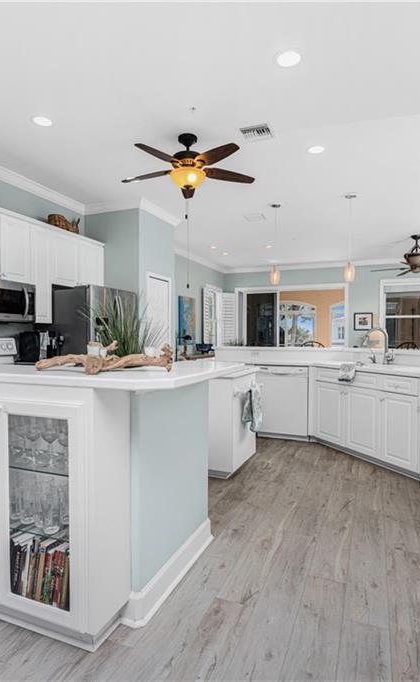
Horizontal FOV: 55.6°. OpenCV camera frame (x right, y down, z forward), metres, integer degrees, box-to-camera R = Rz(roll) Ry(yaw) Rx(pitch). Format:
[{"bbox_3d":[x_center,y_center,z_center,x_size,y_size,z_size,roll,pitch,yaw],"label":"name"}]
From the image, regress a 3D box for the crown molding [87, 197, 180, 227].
[{"bbox_3d":[-1.076,-1.747,5.660,0.940,0.120,1.170,0,1,22],"label":"crown molding"}]

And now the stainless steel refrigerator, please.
[{"bbox_3d":[-1.464,0.269,4.761,0.820,1.730,0.920,0,1,22],"label":"stainless steel refrigerator"}]

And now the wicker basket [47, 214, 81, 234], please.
[{"bbox_3d":[-1.736,-1.352,4.776,0.270,0.250,0.500,0,1,22],"label":"wicker basket"}]

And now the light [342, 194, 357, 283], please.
[{"bbox_3d":[1.724,-1.250,4.929,0.160,1.060,0.160,0,1,22],"label":"light"}]

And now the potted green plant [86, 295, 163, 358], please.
[{"bbox_3d":[-0.591,-0.037,2.715,0.580,0.570,0.580,0,1,22],"label":"potted green plant"}]

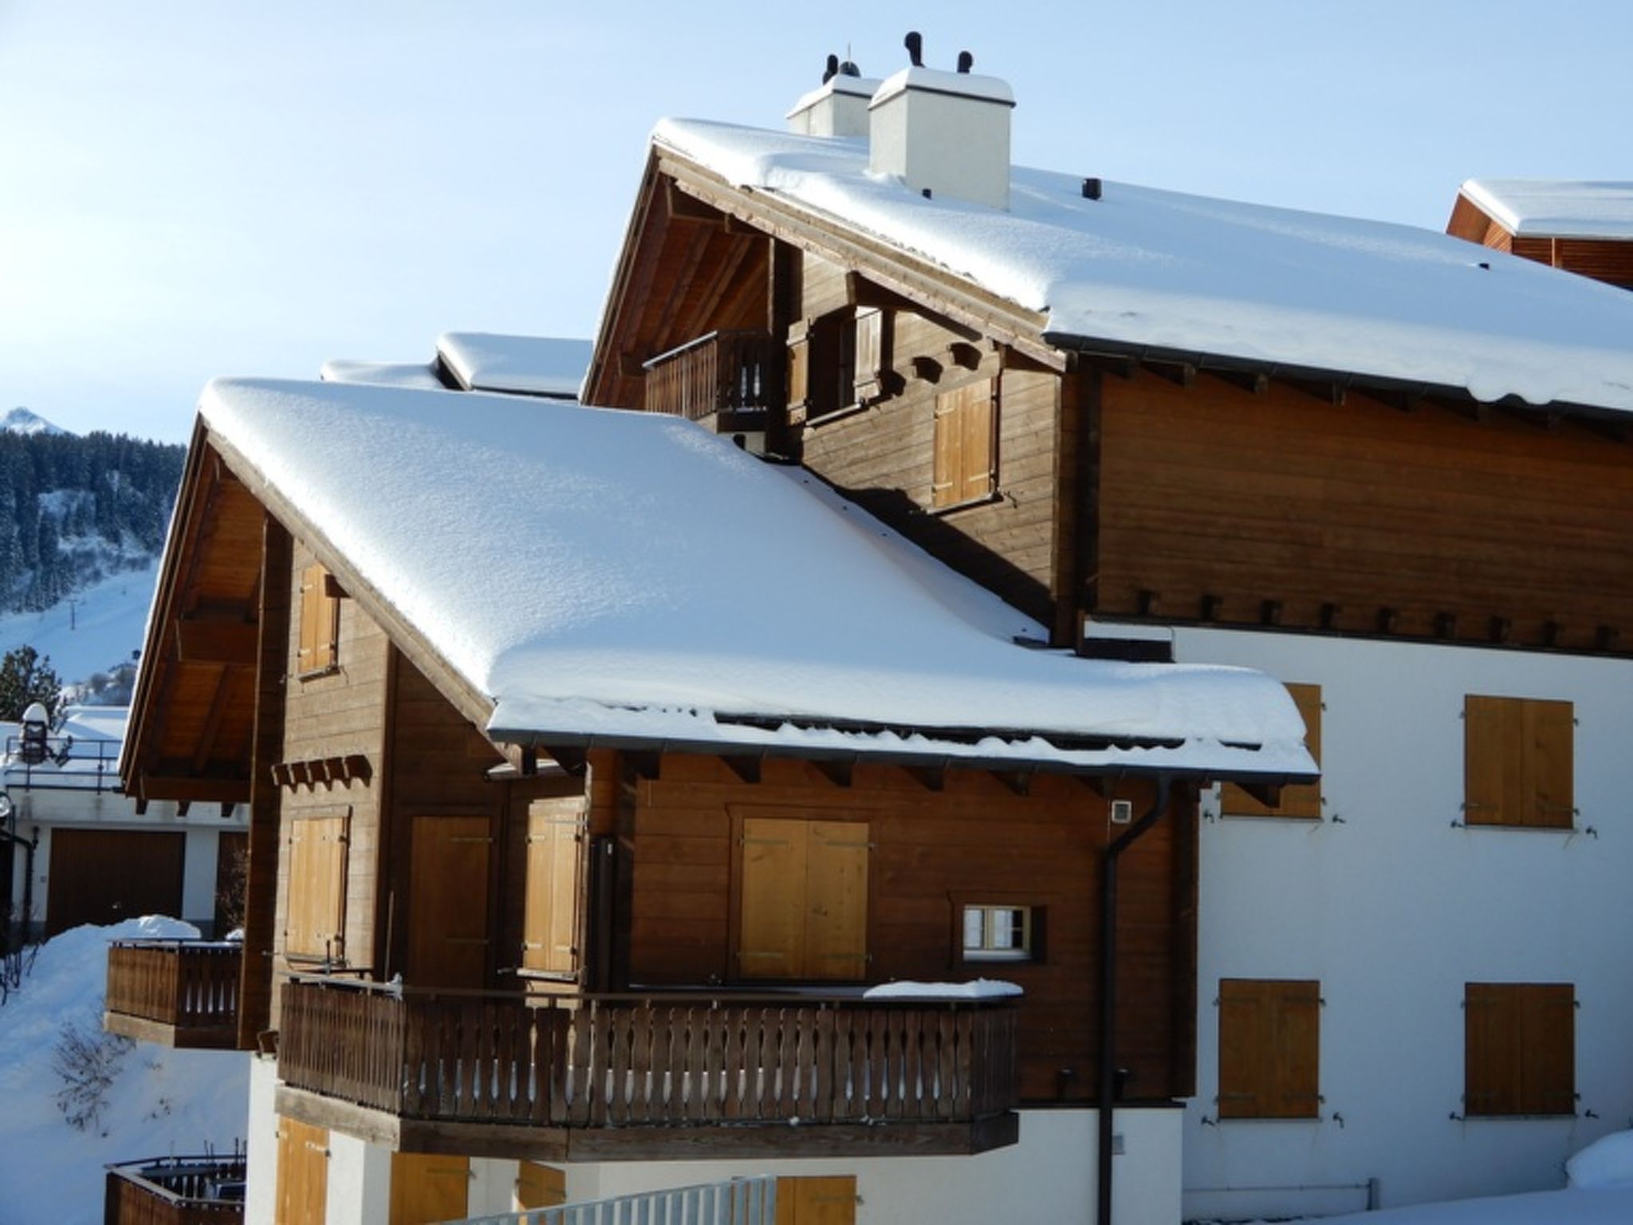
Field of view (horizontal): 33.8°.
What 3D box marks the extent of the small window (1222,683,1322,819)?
[{"bbox_3d":[4.246,1.273,25.017,1.103,1.246,0.060,4,-6,-24],"label":"small window"}]

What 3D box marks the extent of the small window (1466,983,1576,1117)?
[{"bbox_3d":[6.782,4.205,25.924,1.303,1.240,0.100,4,-6,-24],"label":"small window"}]

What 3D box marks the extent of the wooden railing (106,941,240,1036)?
[{"bbox_3d":[-7.287,4.305,31.215,1.078,0.916,3.234,5,-7,-26],"label":"wooden railing"}]

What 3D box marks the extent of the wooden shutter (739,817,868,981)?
[{"bbox_3d":[-0.094,2.313,21.640,1.117,1.264,0.078,5,-7,-26],"label":"wooden shutter"}]

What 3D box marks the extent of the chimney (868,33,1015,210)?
[{"bbox_3d":[1.335,-5.212,28.879,1.300,1.980,0.940,4,-6,-24],"label":"chimney"}]

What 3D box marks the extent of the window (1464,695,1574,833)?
[{"bbox_3d":[6.851,1.466,26.209,1.303,1.247,0.100,4,-6,-24],"label":"window"}]

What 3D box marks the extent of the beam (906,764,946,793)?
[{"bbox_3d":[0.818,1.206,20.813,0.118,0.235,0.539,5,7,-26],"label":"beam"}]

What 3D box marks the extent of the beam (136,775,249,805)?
[{"bbox_3d":[-7.060,2.030,30.726,1.362,0.297,0.216,5,-7,-26],"label":"beam"}]

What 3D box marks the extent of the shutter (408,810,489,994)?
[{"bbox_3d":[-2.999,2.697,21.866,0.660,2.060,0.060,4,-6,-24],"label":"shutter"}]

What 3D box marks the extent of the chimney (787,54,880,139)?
[{"bbox_3d":[0.476,-5.690,31.113,1.220,1.450,1.280,4,-6,-24],"label":"chimney"}]

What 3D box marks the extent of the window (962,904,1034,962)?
[{"bbox_3d":[1.509,2.683,22.529,0.735,0.467,0.137,5,-7,-26],"label":"window"}]

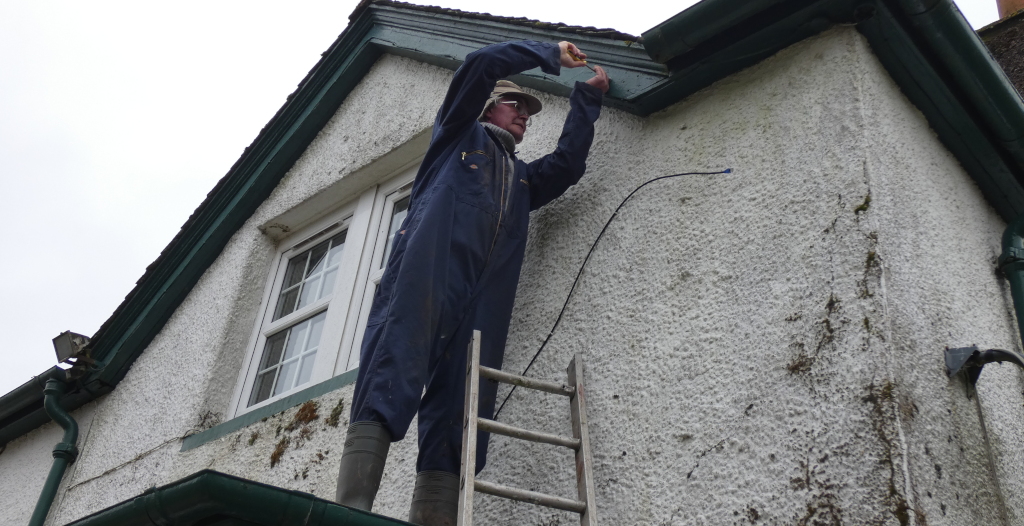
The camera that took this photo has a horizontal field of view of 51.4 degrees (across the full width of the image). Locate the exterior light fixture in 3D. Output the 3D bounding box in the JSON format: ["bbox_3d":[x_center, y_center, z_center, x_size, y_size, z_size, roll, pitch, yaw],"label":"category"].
[{"bbox_3d":[-2.396,0.457,5.824,0.165,0.145,0.110,-24,-10,37],"label":"exterior light fixture"}]

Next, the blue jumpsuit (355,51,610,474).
[{"bbox_3d":[-0.075,-0.045,3.266,0.530,1.490,0.620,-25,-47,37],"label":"blue jumpsuit"}]

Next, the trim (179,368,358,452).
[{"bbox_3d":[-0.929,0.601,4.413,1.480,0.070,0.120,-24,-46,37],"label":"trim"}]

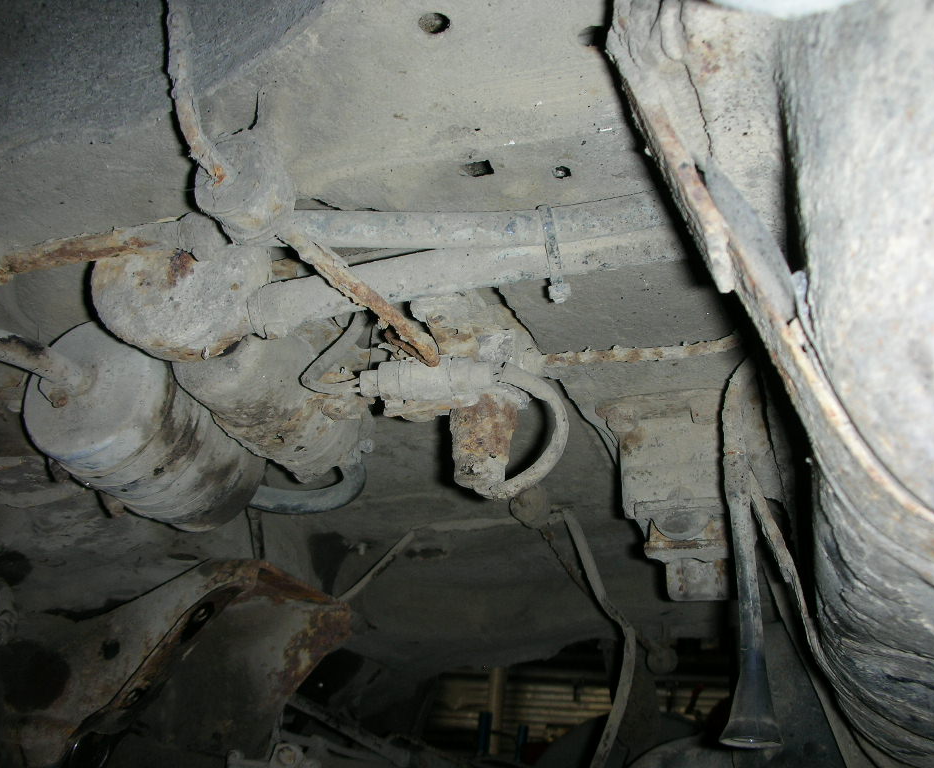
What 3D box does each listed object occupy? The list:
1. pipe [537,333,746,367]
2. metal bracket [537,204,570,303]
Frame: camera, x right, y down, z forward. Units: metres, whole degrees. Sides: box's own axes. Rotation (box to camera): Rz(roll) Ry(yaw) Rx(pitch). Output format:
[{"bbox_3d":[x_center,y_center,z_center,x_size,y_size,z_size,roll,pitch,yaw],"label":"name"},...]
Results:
[{"bbox_3d":[0.098,-0.018,0.580,0.112,0.011,0.010,-6,6,-8],"label":"pipe"},{"bbox_3d":[0.046,-0.070,0.555,0.013,0.052,0.014,-6,-3,7],"label":"metal bracket"}]

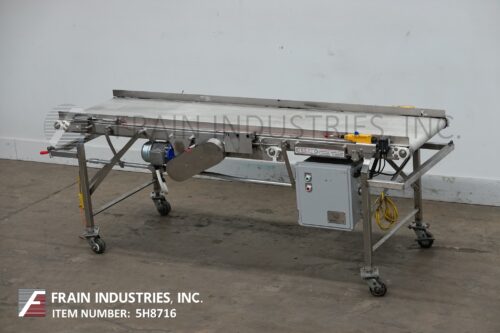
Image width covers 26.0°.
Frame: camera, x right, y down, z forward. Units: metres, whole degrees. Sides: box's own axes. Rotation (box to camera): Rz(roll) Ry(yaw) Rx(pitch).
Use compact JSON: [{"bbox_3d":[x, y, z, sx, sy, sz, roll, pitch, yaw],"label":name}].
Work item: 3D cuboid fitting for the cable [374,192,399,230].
[{"bbox_3d":[0.769,0.255,6.139,0.120,0.218,0.078,5,19,30],"label":"cable"}]

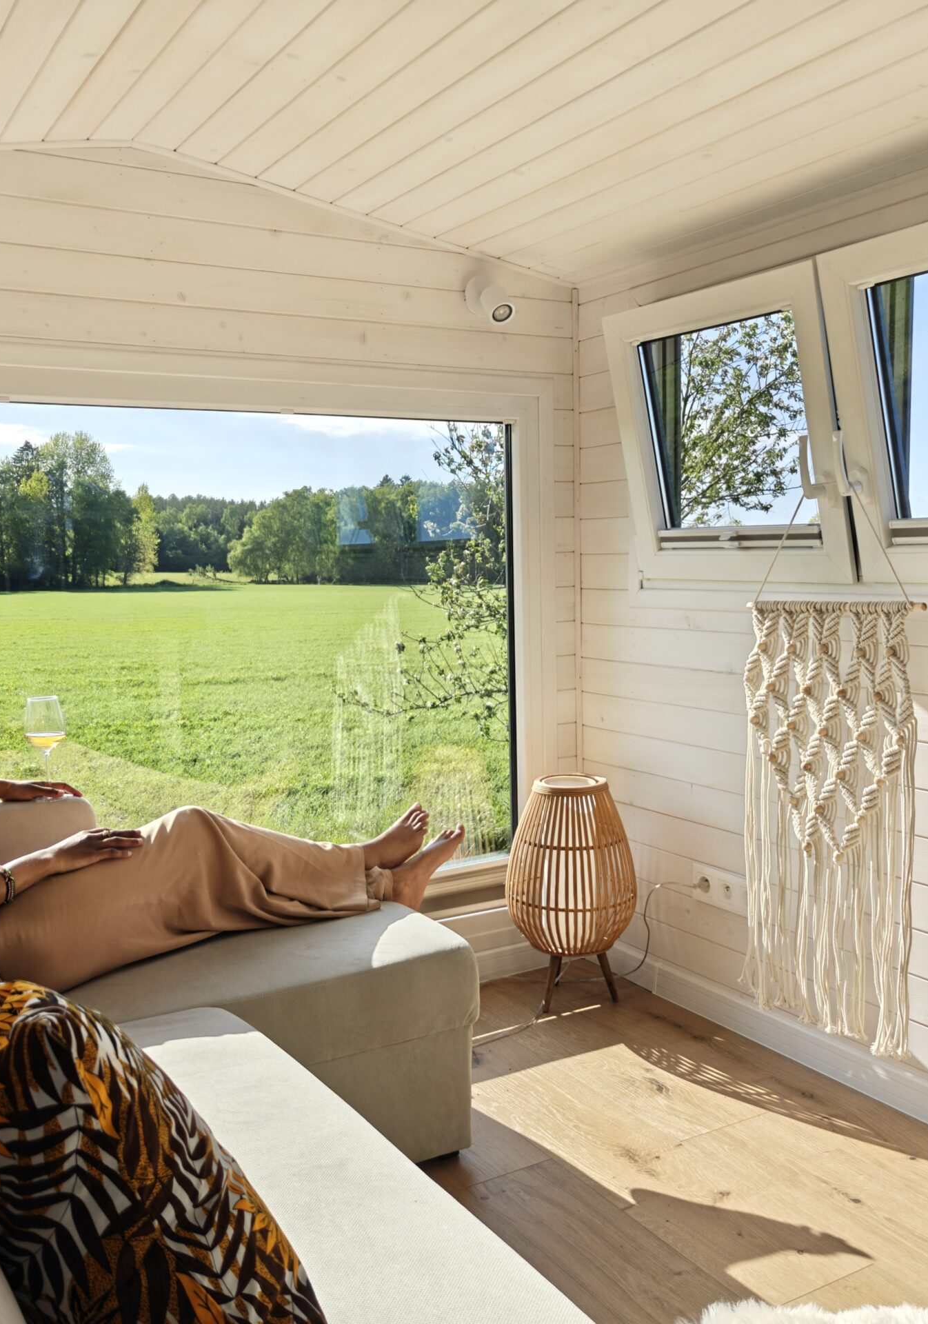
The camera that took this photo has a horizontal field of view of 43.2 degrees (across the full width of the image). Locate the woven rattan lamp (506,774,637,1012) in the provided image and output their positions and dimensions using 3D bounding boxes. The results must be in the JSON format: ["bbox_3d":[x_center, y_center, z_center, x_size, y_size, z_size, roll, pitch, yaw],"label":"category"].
[{"bbox_3d":[0.265,0.577,2.972,0.330,0.573,0.330,-1,5,0],"label":"woven rattan lamp"}]

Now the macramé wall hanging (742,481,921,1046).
[{"bbox_3d":[0.731,0.213,2.365,0.048,1.161,0.440,-5,6,-31],"label":"macramé wall hanging"}]

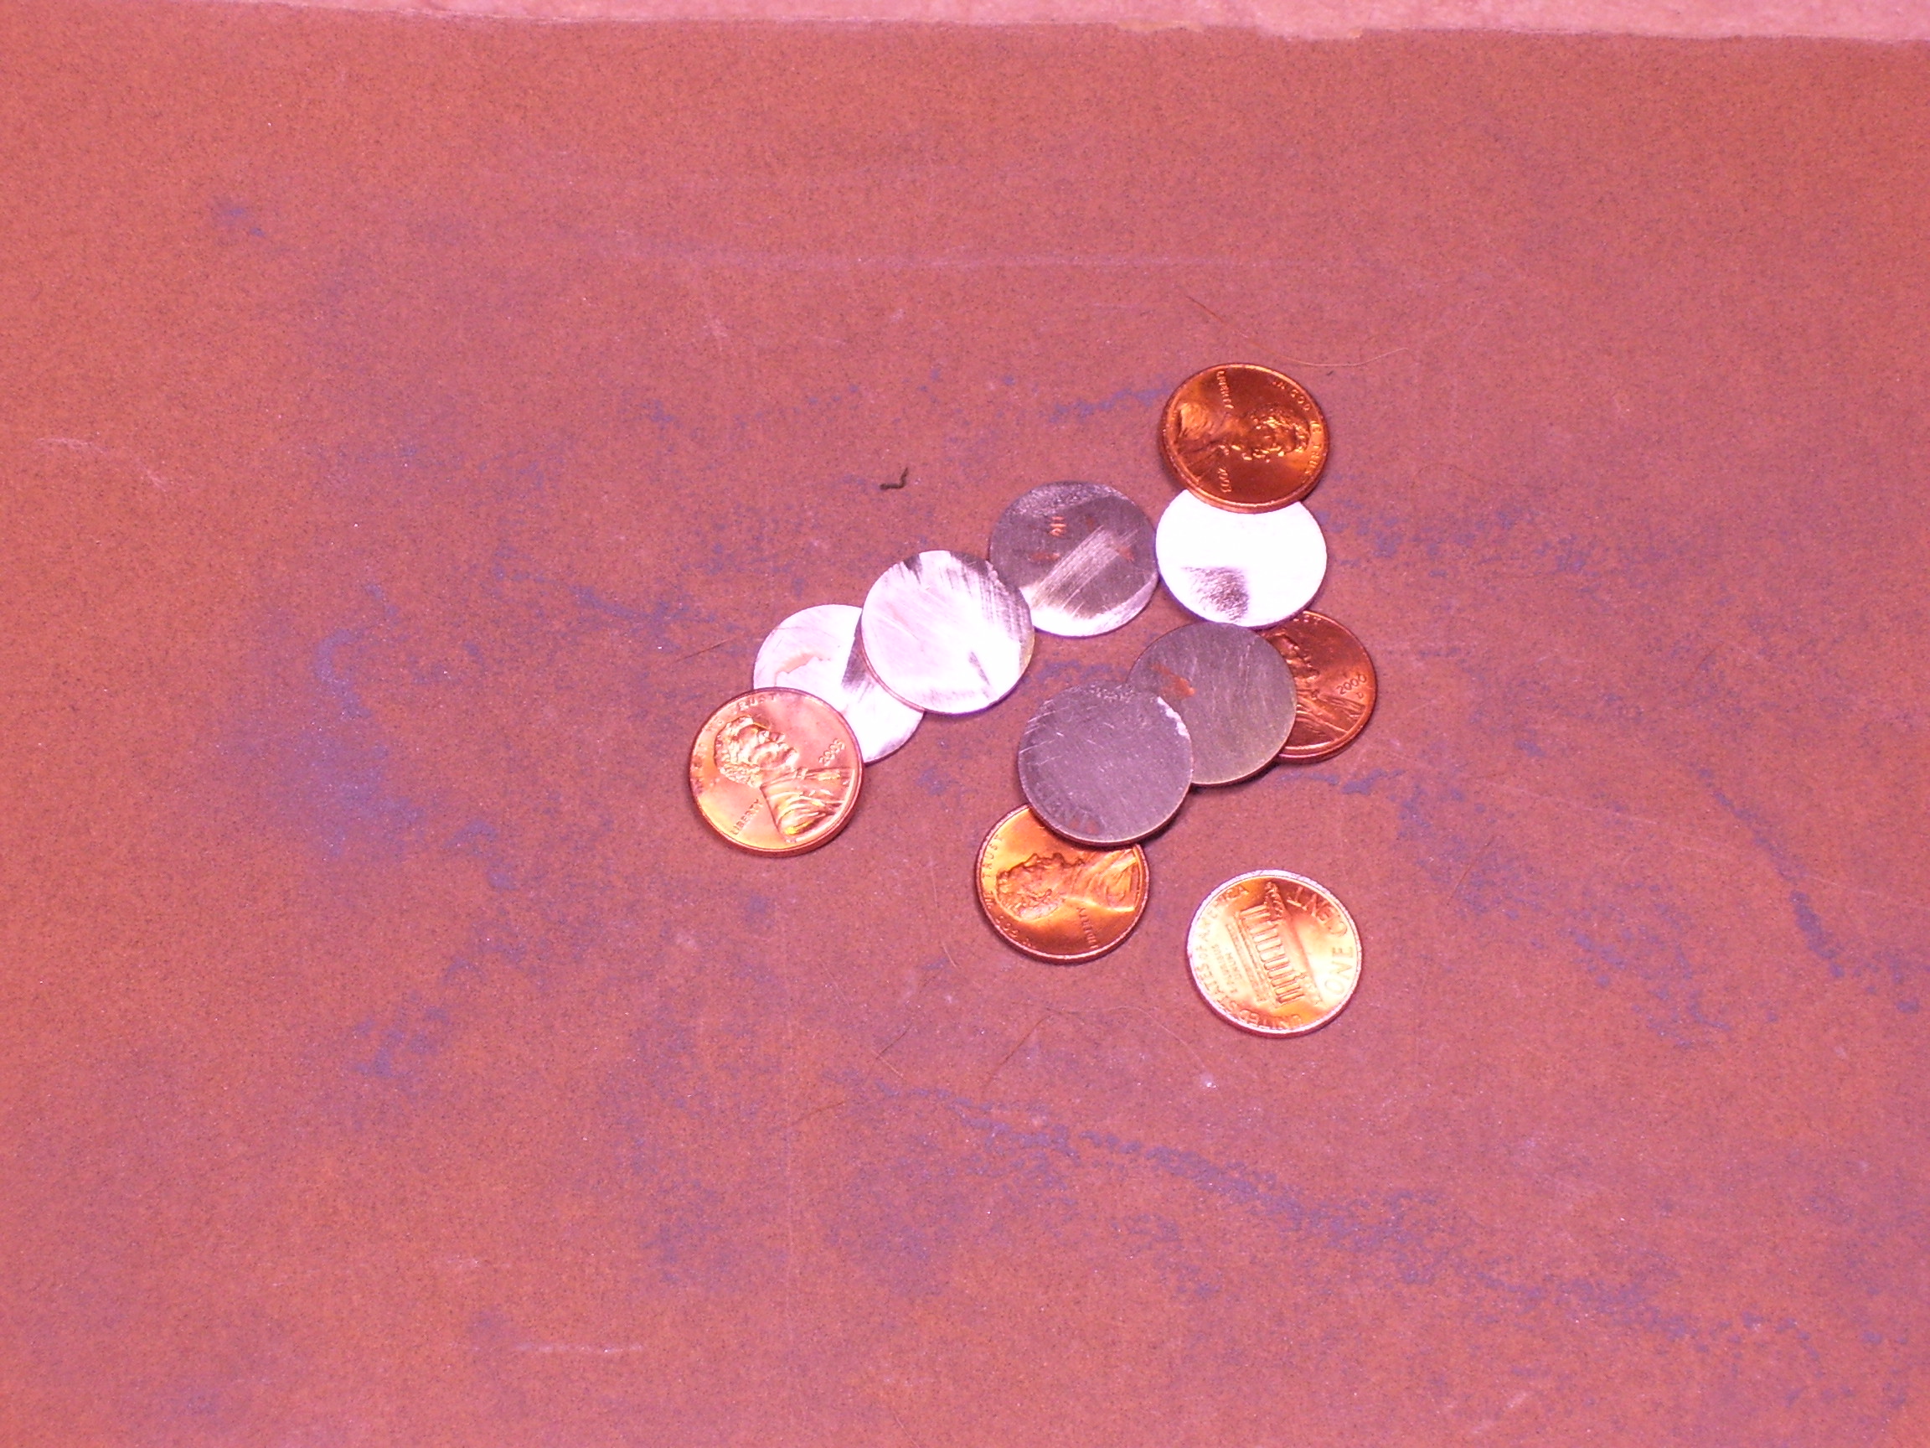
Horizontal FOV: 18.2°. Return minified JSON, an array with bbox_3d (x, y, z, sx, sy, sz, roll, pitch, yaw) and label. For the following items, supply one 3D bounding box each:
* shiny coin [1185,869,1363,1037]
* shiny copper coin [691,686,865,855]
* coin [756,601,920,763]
[{"bbox_3d":[0.034,0.025,0.657,0.019,0.002,0.019,0,68,-6],"label":"shiny coin"},{"bbox_3d":[-0.021,0.005,0.658,0.019,0.002,0.019,0,69,0],"label":"shiny copper coin"},{"bbox_3d":[-0.014,-0.004,0.664,0.019,0.001,0.019,0,68,-6],"label":"coin"}]

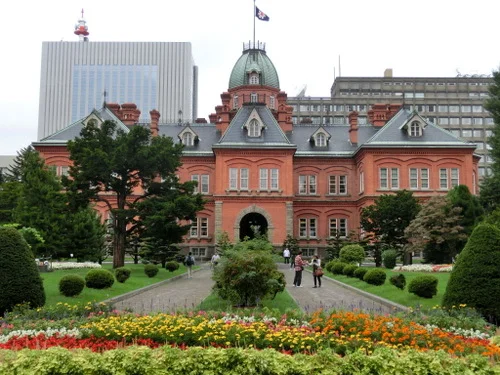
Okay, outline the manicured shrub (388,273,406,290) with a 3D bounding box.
[{"bbox_3d":[6.350,4.047,24.798,0.750,0.720,0.750,0,-6,0],"label":"manicured shrub"}]

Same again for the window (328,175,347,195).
[{"bbox_3d":[12.789,-0.334,83.825,2.594,2.832,0.300,0,-6,0],"label":"window"}]

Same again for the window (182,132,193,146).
[{"bbox_3d":[-8.979,-6.995,83.945,1.480,2.020,0.250,0,-6,0],"label":"window"}]

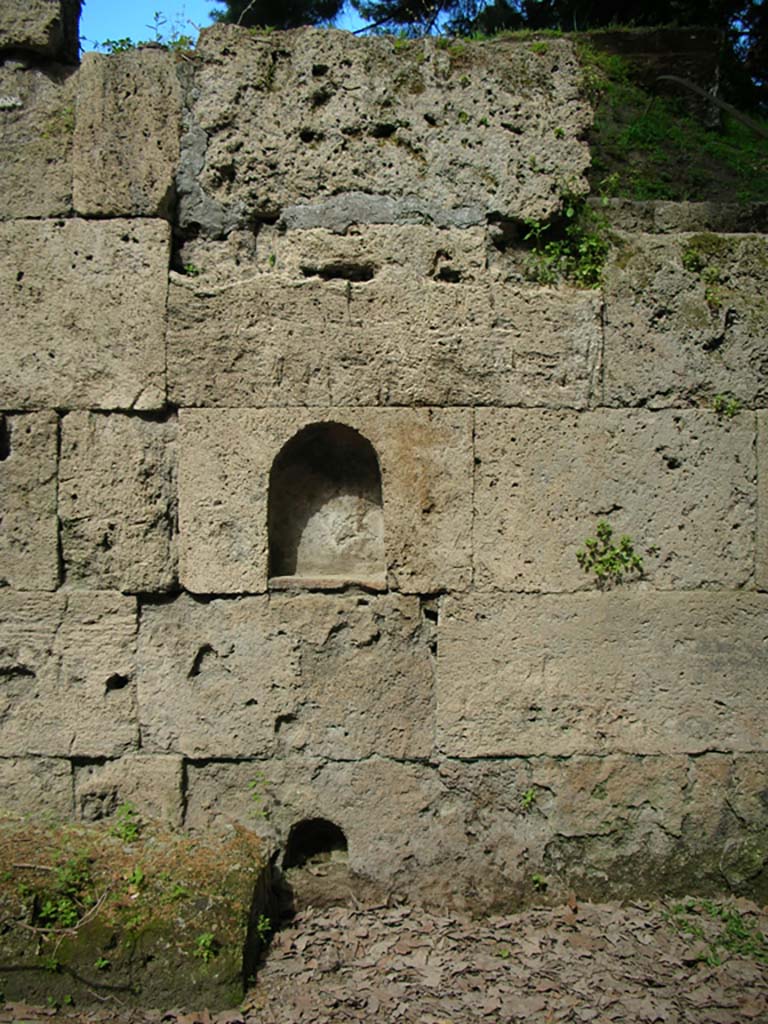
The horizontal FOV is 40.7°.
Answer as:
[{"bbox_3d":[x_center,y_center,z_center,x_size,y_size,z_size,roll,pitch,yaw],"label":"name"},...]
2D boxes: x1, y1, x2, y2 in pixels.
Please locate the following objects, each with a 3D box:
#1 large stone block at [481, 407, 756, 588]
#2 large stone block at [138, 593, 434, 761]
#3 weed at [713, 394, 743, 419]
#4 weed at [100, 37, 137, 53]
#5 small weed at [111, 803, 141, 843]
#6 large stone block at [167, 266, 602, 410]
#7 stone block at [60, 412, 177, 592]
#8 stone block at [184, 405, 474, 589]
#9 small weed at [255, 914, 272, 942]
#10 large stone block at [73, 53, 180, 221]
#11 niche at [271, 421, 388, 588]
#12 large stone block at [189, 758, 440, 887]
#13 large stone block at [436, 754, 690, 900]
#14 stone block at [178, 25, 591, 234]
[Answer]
[{"bbox_3d":[0.850,-0.044,4.040,1.035,0.672,0.480,0,0,0],"label":"large stone block"},{"bbox_3d":[-0.373,0.628,4.205,1.142,0.638,0.450,0,0,0],"label":"large stone block"},{"bbox_3d":[1.241,-0.381,3.780,0.108,0.087,0.080,0,0,0],"label":"weed"},{"bbox_3d":[-0.987,-1.738,3.905,0.134,0.059,0.110,0,0,0],"label":"weed"},{"bbox_3d":[-0.964,1.158,3.860,0.112,0.149,0.100,0,0,0],"label":"small weed"},{"bbox_3d":[0.004,-0.665,4.230,1.672,0.542,0.500,0,0,0],"label":"large stone block"},{"bbox_3d":[-0.974,-0.039,4.025,0.426,0.661,0.450,0,0,0],"label":"stone block"},{"bbox_3d":[-0.213,-0.042,4.040,1.075,0.683,0.480,0,0,0],"label":"stone block"},{"bbox_3d":[-0.407,1.408,3.500,0.061,0.095,0.060,0,0,0],"label":"small weed"},{"bbox_3d":[-0.934,-1.378,3.995,0.393,0.612,0.450,0,0,0],"label":"large stone block"},{"bbox_3d":[-0.219,-0.031,4.105,0.450,0.642,0.250,0,0,0],"label":"niche"},{"bbox_3d":[-0.253,1.140,4.040,0.965,0.484,0.480,0,0,0],"label":"large stone block"},{"bbox_3d":[0.690,1.219,4.205,0.976,0.573,0.450,0,0,0],"label":"large stone block"},{"bbox_3d":[0.002,-1.404,4.075,1.512,0.756,0.550,0,0,0],"label":"stone block"}]

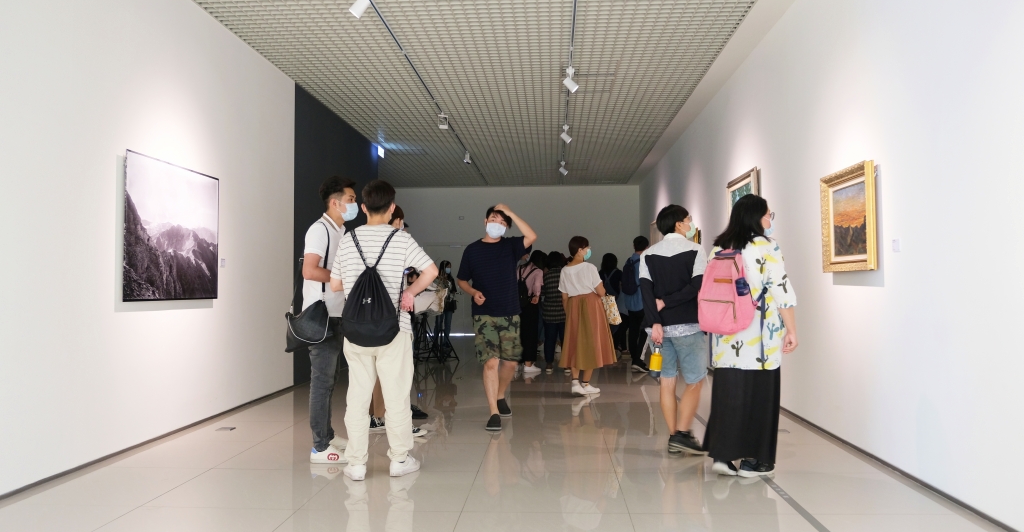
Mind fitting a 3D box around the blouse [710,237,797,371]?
[{"bbox_3d":[1.407,0.212,4.355,0.370,0.770,0.510,1,-2,-39],"label":"blouse"}]

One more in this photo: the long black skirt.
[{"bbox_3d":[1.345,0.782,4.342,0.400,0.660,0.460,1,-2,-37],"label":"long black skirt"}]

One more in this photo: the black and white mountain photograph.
[{"bbox_3d":[-2.537,-0.248,5.561,0.036,1.010,1.360,0,-2,3],"label":"black and white mountain photograph"}]

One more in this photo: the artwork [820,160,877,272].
[{"bbox_3d":[2.218,-0.297,4.895,0.060,0.672,0.756,-1,-2,3],"label":"artwork"}]

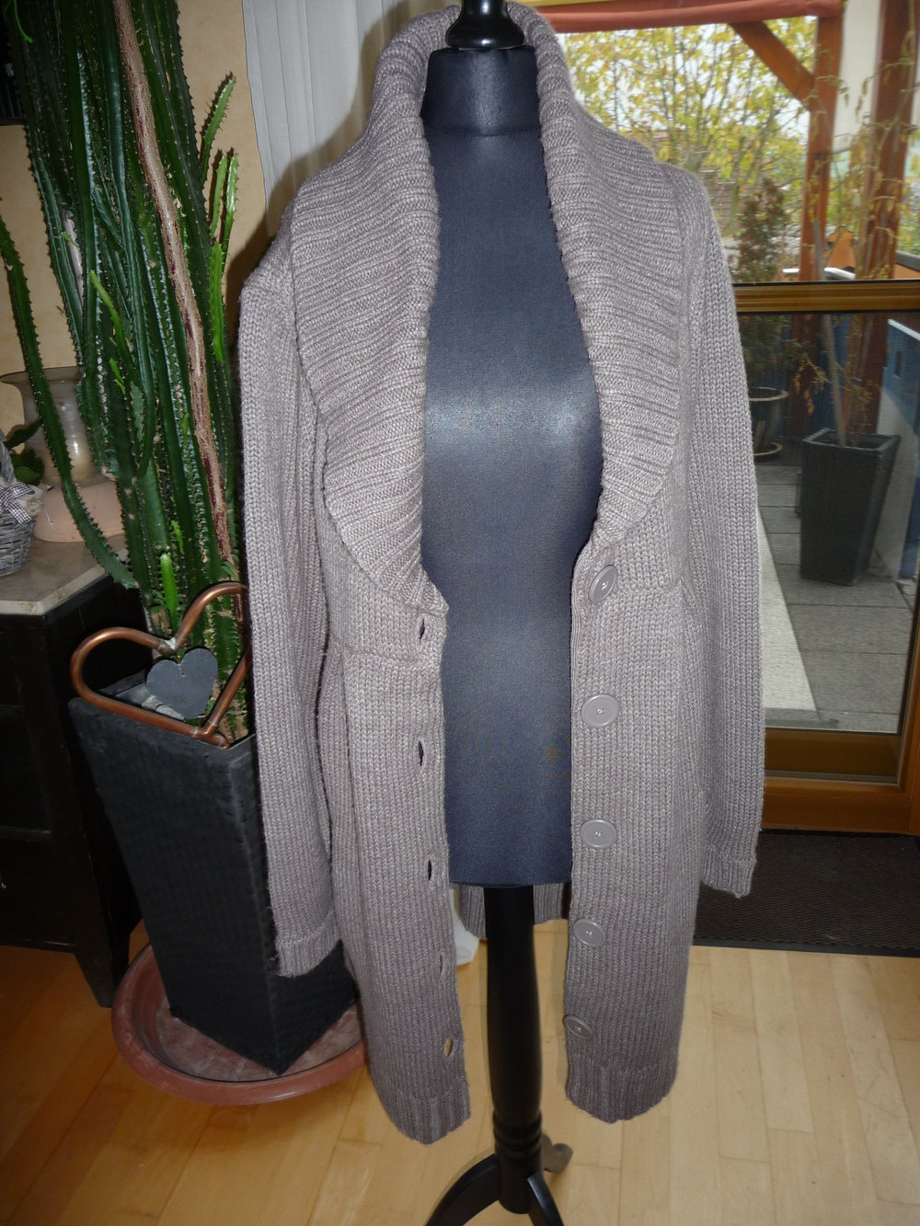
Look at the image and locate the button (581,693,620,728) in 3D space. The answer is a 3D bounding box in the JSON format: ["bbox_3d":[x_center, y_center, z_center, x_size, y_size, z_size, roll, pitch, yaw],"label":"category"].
[{"bbox_3d":[0.123,0.086,0.868,0.034,0.034,0.006,-5,25,-6],"label":"button"}]

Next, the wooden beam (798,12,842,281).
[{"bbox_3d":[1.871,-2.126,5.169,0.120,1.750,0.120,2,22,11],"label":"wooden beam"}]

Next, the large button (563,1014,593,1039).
[{"bbox_3d":[0.114,0.400,0.956,0.034,0.034,0.006,13,36,34],"label":"large button"}]

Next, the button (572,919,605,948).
[{"bbox_3d":[0.122,0.301,0.930,0.034,0.034,0.006,10,28,29],"label":"button"}]

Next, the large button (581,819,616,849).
[{"bbox_3d":[0.128,0.204,0.915,0.034,0.034,0.006,3,28,15],"label":"large button"}]

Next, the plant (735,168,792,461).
[{"bbox_3d":[1.579,-1.529,5.221,0.410,1.418,0.410,2,22,11],"label":"plant"}]

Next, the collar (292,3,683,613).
[{"bbox_3d":[0.022,-0.247,0.806,0.310,0.462,0.230,-5,22,-4],"label":"collar"}]

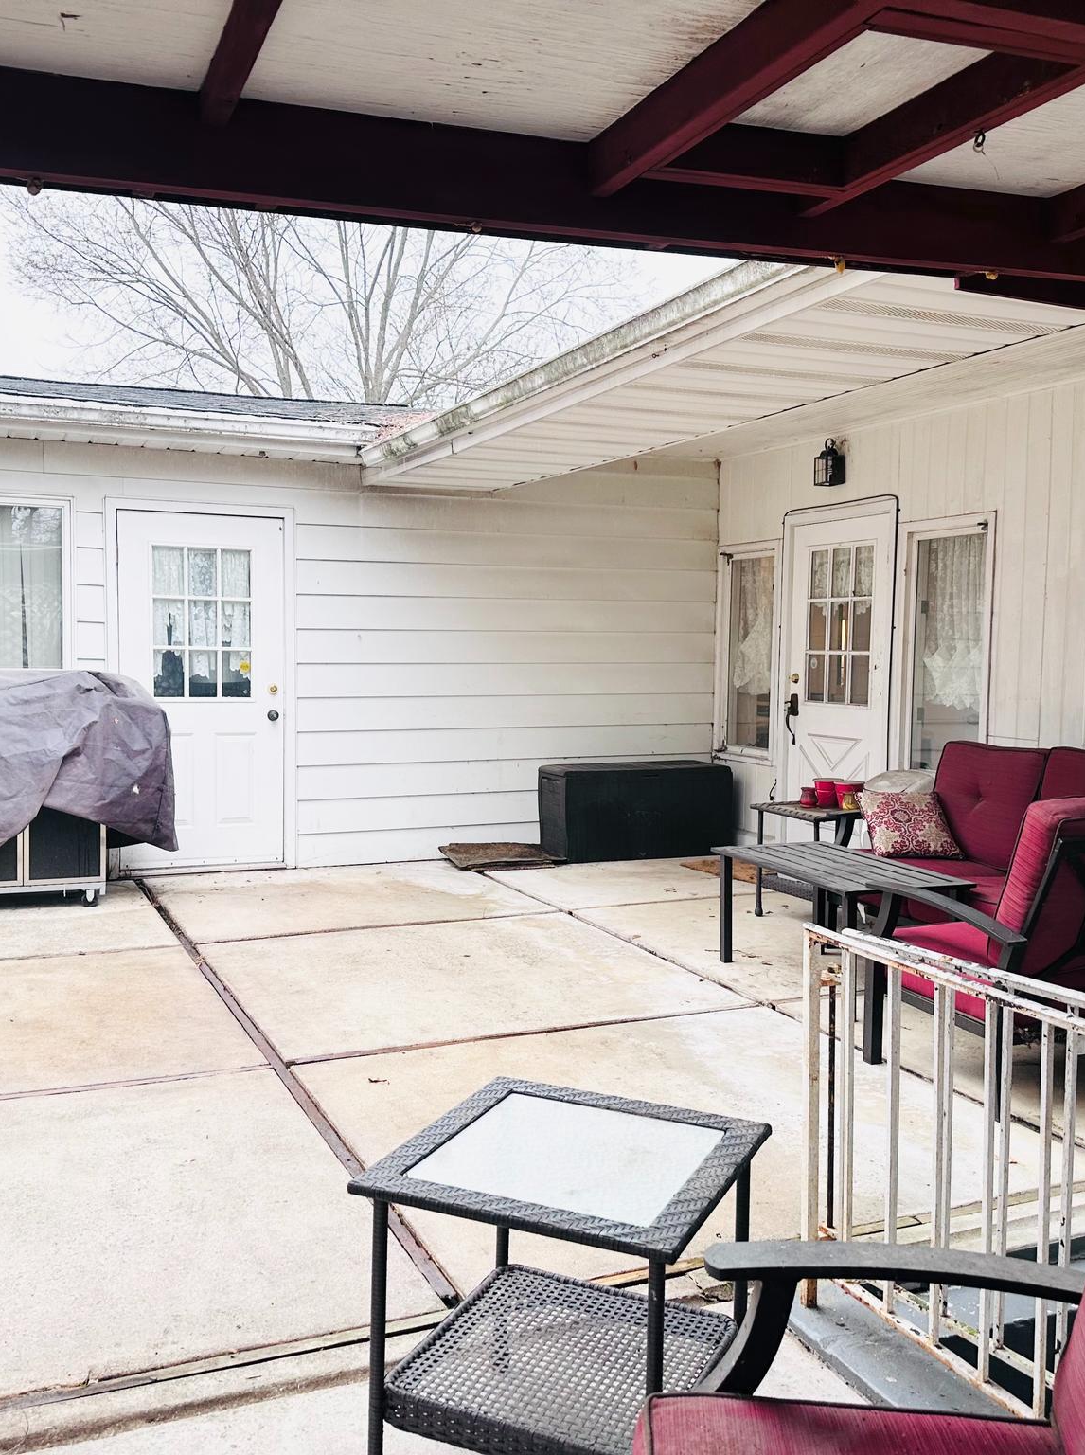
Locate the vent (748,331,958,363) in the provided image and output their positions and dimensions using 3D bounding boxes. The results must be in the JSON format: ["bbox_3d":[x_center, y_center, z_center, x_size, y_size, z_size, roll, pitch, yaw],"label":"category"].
[{"bbox_3d":[0.991,-1.199,4.263,0.790,0.012,0.095,-1,3,-23],"label":"vent"}]

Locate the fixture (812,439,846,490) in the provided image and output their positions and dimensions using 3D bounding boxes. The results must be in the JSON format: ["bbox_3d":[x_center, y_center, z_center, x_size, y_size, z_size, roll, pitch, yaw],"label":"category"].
[{"bbox_3d":[1.658,-1.529,7.736,0.130,0.261,0.150,-1,4,-24],"label":"fixture"}]

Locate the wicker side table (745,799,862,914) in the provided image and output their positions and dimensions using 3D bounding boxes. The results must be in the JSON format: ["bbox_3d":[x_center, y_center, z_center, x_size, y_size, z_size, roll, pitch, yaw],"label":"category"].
[{"bbox_3d":[1.401,0.682,6.689,0.530,0.560,0.530,-2,5,-30],"label":"wicker side table"}]

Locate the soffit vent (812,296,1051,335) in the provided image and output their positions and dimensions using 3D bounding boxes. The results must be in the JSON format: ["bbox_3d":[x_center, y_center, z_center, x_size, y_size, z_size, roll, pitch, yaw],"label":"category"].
[{"bbox_3d":[1.146,-1.177,3.878,0.790,0.012,0.095,-1,3,-23],"label":"soffit vent"}]

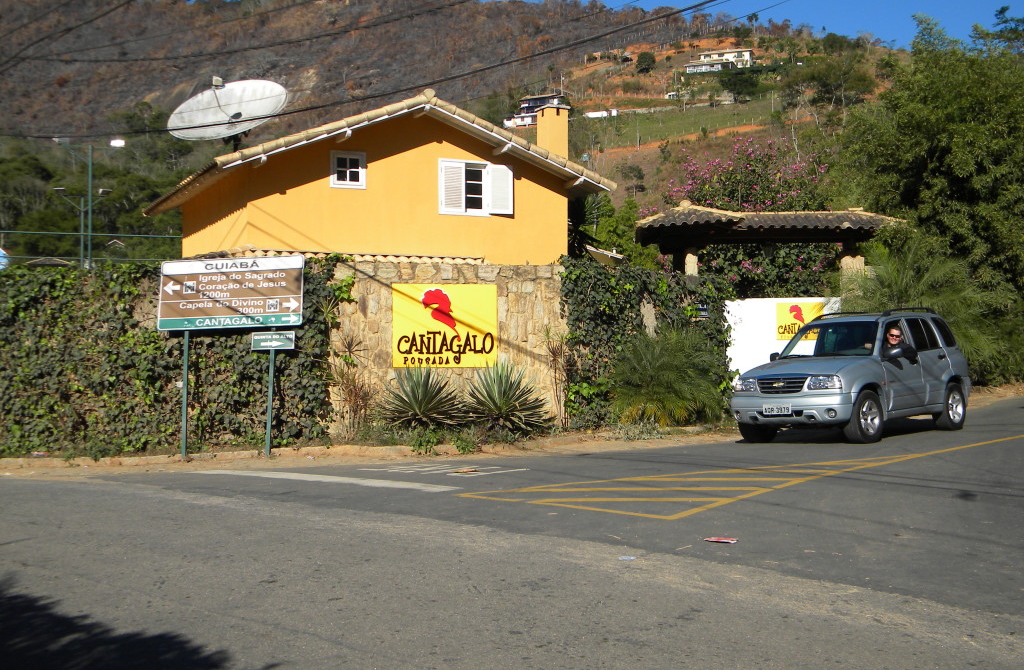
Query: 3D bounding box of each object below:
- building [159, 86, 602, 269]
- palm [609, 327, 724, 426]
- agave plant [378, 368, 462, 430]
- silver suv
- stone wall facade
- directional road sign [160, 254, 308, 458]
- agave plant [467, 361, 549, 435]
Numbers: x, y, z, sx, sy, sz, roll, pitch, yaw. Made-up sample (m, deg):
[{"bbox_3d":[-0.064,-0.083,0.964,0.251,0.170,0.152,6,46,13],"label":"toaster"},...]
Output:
[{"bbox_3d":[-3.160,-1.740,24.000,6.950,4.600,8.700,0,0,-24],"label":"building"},{"bbox_3d":[2.191,0.589,17.200,1.650,1.400,1.500,0,0,0],"label":"palm"},{"bbox_3d":[-1.157,0.812,15.500,1.100,0.800,1.000,0,0,-11],"label":"agave plant"},{"bbox_3d":[4.620,0.490,16.200,1.780,1.720,4.120,-2,-1,43],"label":"silver suv"},{"bbox_3d":[-0.890,0.167,16.347,3.250,2.360,0.350,0,0,-11],"label":"stone wall facade"},{"bbox_3d":[-3.446,0.264,14.900,1.780,2.480,0.130,0,0,9],"label":"directional road sign"},{"bbox_3d":[-0.058,0.817,15.600,1.100,0.930,1.000,0,0,0],"label":"agave plant"}]

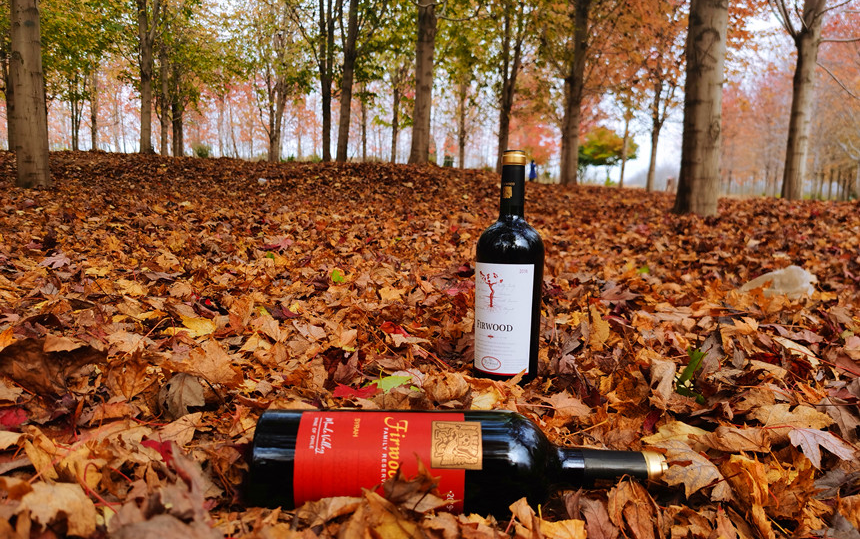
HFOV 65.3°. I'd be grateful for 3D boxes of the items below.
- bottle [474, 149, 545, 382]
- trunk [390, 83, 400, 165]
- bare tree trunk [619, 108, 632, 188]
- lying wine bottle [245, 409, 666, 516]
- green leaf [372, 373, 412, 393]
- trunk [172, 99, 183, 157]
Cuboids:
[{"bbox_3d":[0.101,0.001,0.850,0.086,0.299,0.086,2,6,0],"label":"bottle"},{"bbox_3d":[-1.131,-4.772,22.000,0.210,2.650,0.210,1,6,0],"label":"trunk"},{"bbox_3d":[6.703,-4.183,23.000,0.190,2.750,0.190,3,6,0],"label":"bare tree trunk"},{"bbox_3d":[0.024,0.149,0.503,0.301,0.080,0.080,1,-16,0],"label":"lying wine bottle"},{"bbox_3d":[-0.046,0.137,0.800,0.056,0.018,0.050,1,6,0],"label":"green leaf"},{"bbox_3d":[-7.152,-3.994,19.000,0.280,1.700,0.250,1,6,0],"label":"trunk"}]

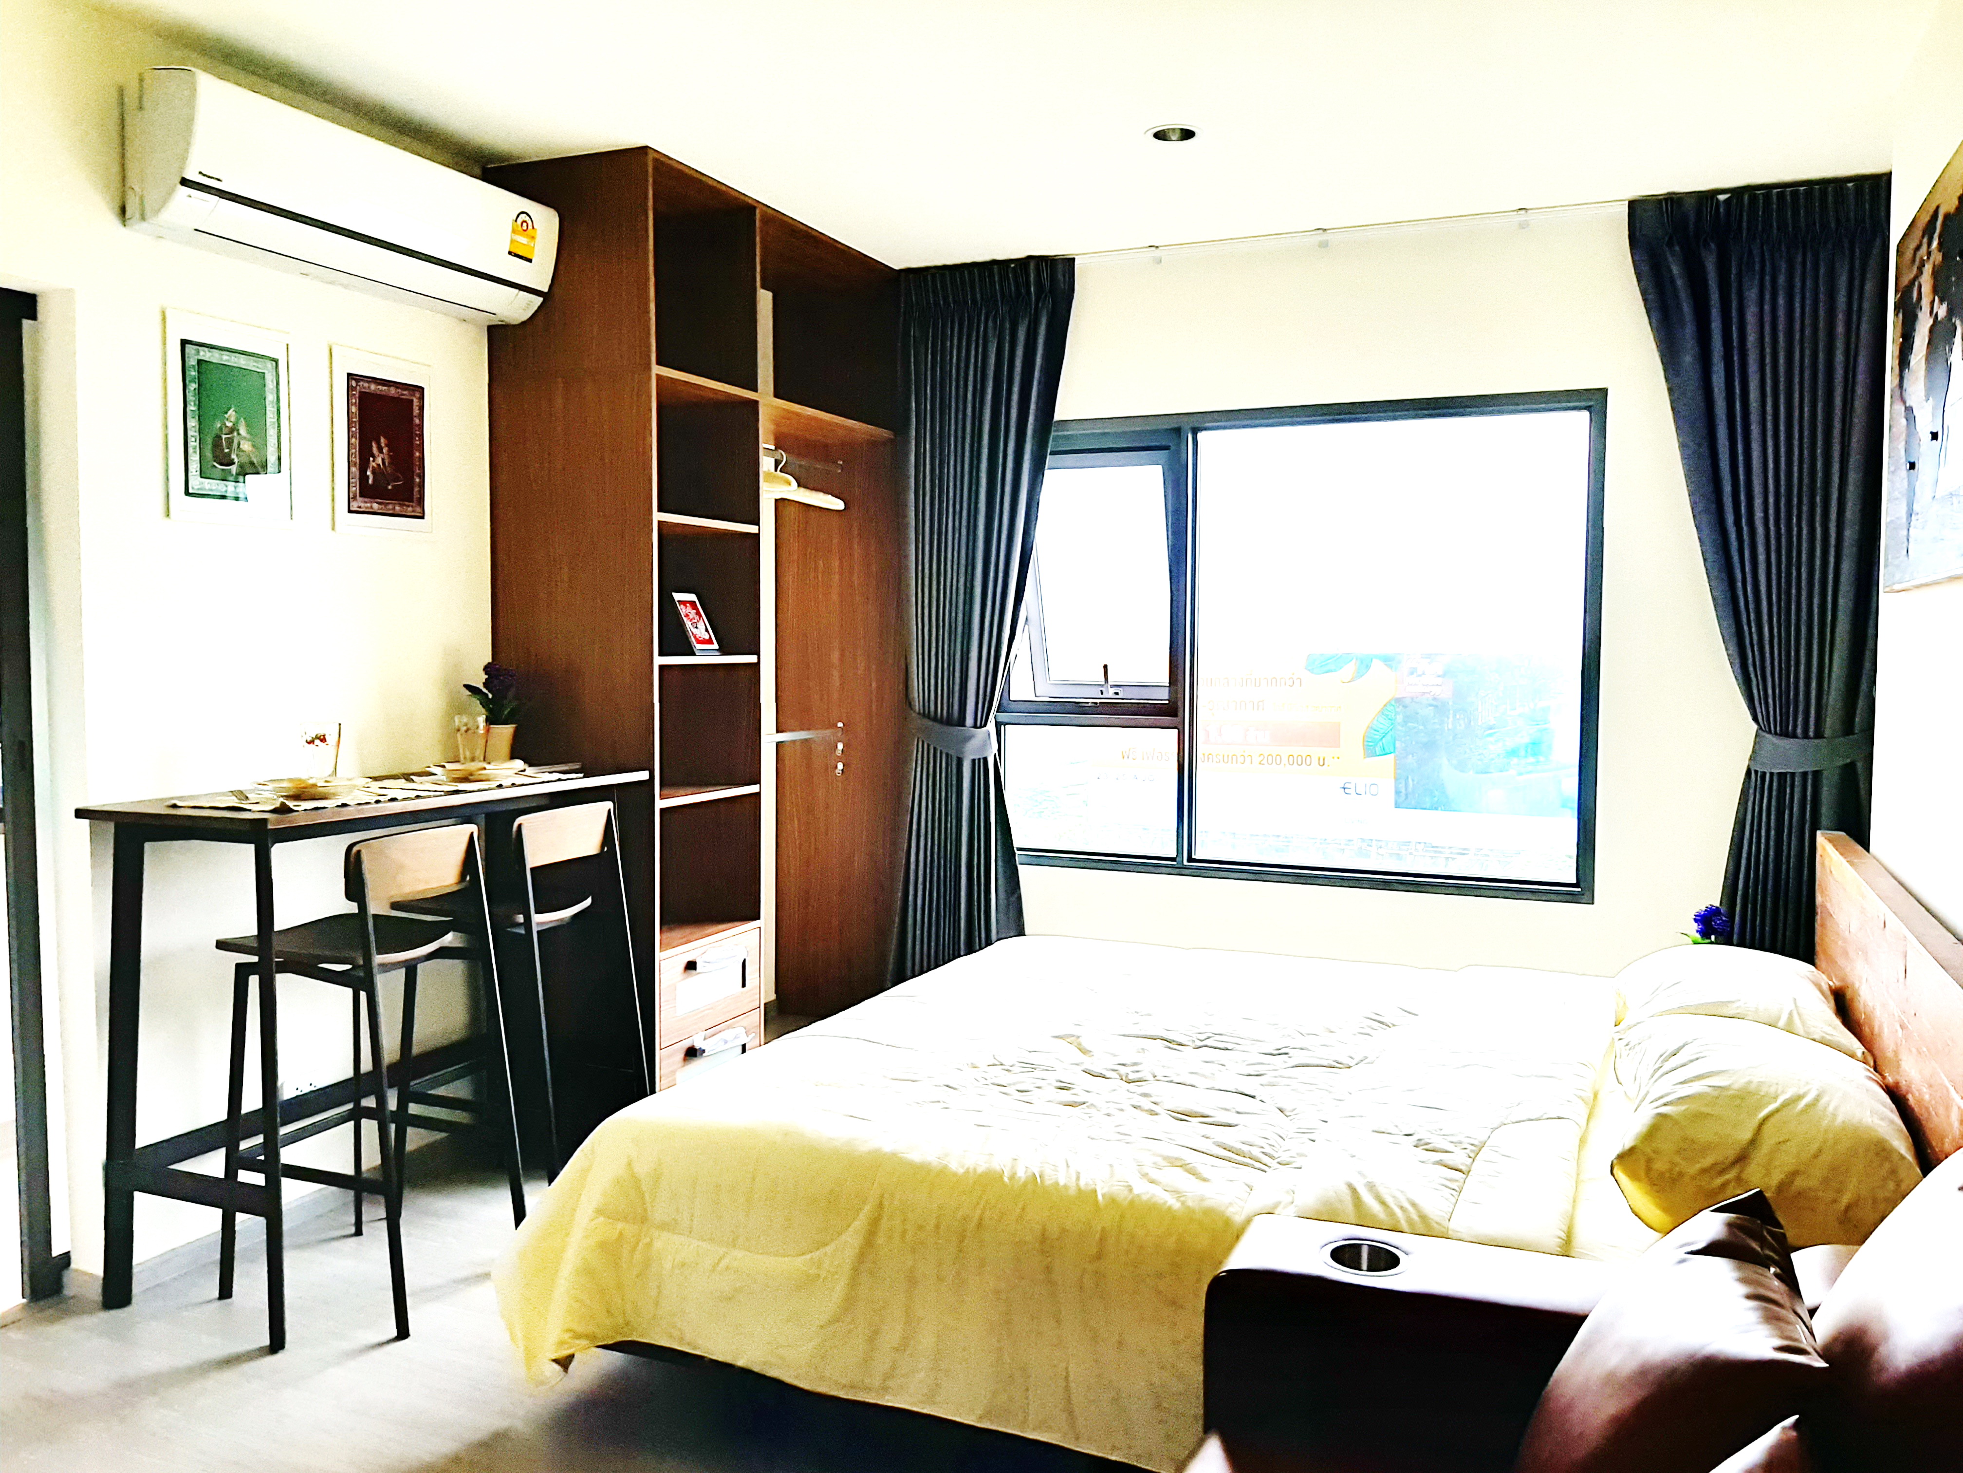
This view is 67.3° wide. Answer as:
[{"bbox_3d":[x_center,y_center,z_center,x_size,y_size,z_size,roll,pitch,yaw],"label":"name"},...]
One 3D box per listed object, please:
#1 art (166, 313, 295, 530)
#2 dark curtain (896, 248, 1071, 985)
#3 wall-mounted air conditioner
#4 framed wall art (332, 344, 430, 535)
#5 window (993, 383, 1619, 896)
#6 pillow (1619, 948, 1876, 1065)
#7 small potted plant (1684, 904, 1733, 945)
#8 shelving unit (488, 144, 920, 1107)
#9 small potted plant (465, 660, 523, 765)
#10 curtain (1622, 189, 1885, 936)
[{"bbox_3d":[-1.667,-0.699,3.281,0.025,0.434,0.318,2,4,24],"label":"art"},{"bbox_3d":[-0.003,-0.265,5.020,0.640,2.655,0.140,2,4,24],"label":"dark curtain"},{"bbox_3d":[-1.441,-1.215,3.445,0.222,0.289,1.047,2,4,24],"label":"wall-mounted air conditioner"},{"bbox_3d":[-1.475,-0.722,3.649,0.021,0.438,0.316,2,4,24],"label":"framed wall art"},{"bbox_3d":[0.918,-0.279,4.642,1.902,1.474,0.097,2,4,24],"label":"window"},{"bbox_3d":[1.598,0.588,3.147,0.460,0.190,0.740,2,4,24],"label":"pillow"},{"bbox_3d":[1.912,0.575,3.889,0.130,0.280,0.130,2,4,24],"label":"small potted plant"},{"bbox_3d":[-0.816,-0.225,4.591,0.545,2.675,1.379,2,4,24],"label":"shelving unit"},{"bbox_3d":[-1.309,-0.054,3.941,0.135,0.290,0.135,2,4,24],"label":"small potted plant"},{"bbox_3d":[2.059,-0.178,4.006,0.616,2.565,0.139,2,4,24],"label":"curtain"}]

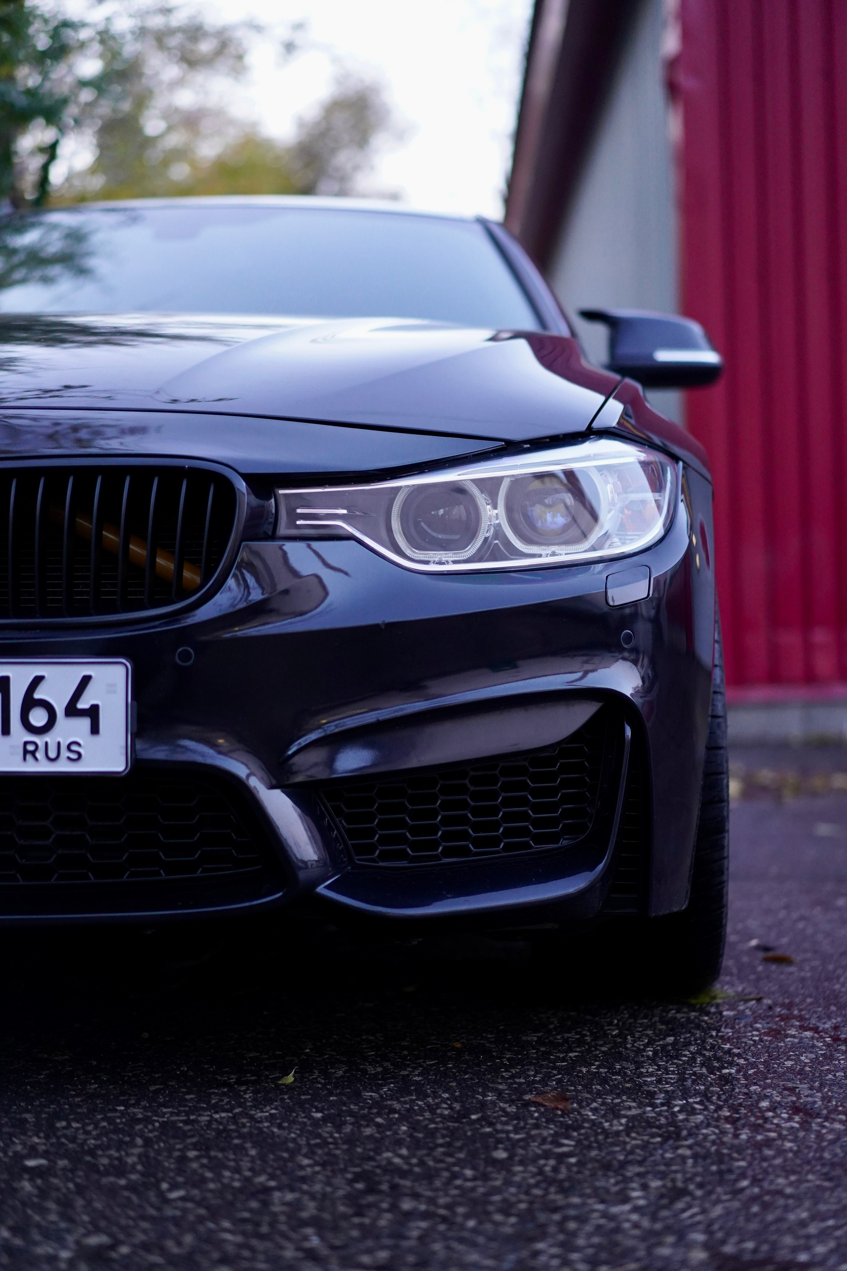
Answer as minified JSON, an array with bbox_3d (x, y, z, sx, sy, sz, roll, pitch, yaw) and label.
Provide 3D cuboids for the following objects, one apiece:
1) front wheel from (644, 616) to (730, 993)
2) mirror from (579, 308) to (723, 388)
[{"bbox_3d":[0.273,0.156,2.630,0.235,0.660,0.660,-1,-2,4],"label":"front wheel"},{"bbox_3d":[0.416,-0.526,3.550,0.262,0.146,0.160,-1,-2,3],"label":"mirror"}]

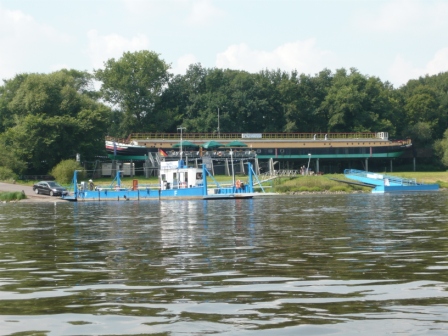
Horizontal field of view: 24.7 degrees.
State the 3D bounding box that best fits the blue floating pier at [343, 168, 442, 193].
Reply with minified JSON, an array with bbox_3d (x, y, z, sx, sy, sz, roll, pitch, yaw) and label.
[{"bbox_3d":[18.444,1.383,115.485,9.000,2.700,8.000,-1,-1,-44],"label":"blue floating pier"}]

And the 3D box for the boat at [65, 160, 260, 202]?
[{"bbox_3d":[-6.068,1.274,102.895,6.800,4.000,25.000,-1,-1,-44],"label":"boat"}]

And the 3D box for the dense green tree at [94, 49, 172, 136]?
[{"bbox_3d":[-19.074,-11.294,212.203,16.000,26.000,15.500,-2,-1,0],"label":"dense green tree"}]

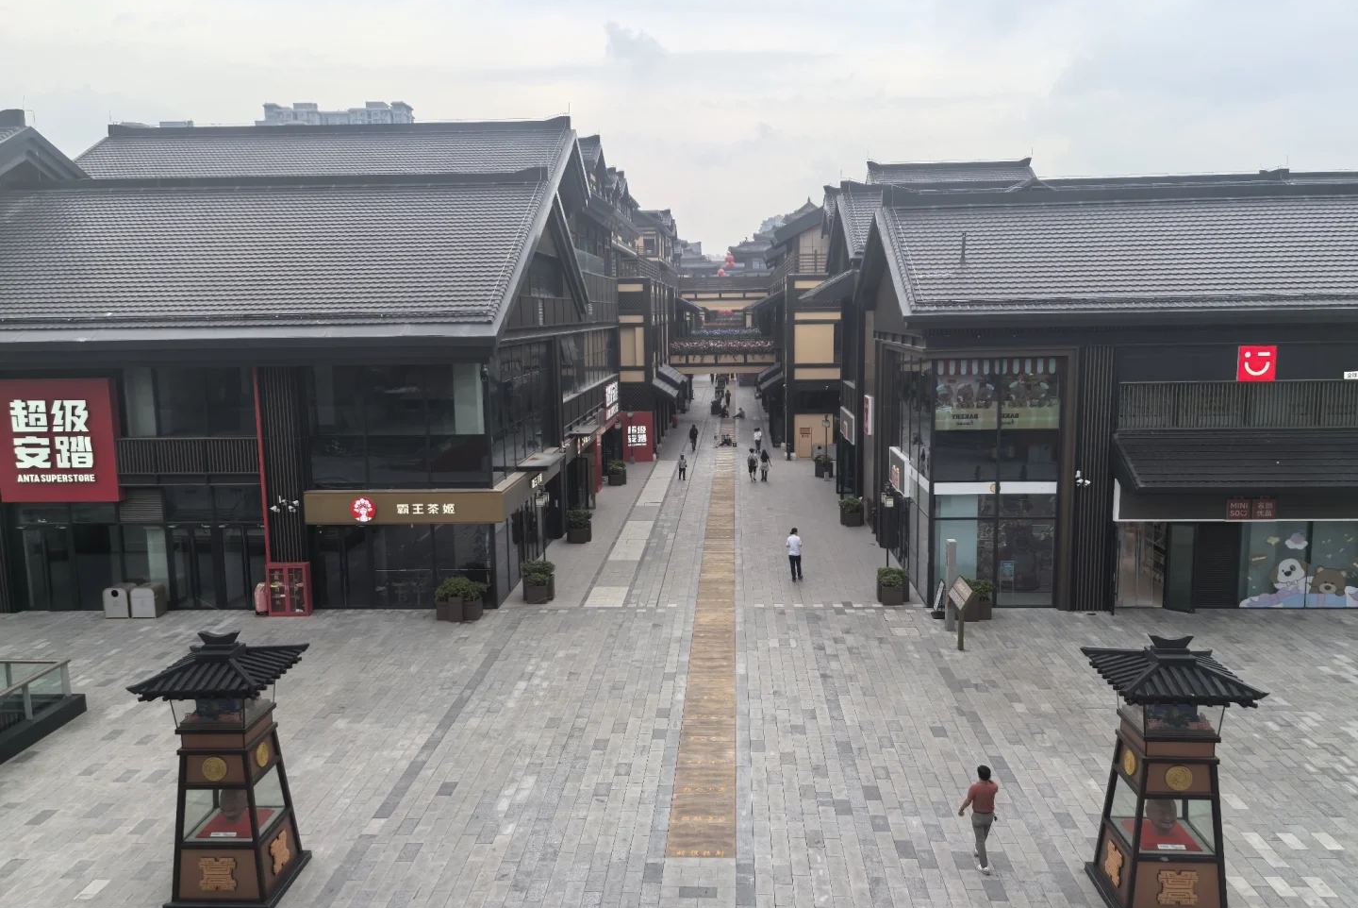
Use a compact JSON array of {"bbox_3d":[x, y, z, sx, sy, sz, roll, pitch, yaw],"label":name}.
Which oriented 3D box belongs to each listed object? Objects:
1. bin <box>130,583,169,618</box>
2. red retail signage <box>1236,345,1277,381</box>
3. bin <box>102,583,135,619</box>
[{"bbox_3d":[-16.350,4.523,32.759,0.760,0.960,0.720,0,8,3],"label":"bin"},{"bbox_3d":[16.704,-2.598,30.599,1.070,1.030,0.120,0,8,3],"label":"red retail signage"},{"bbox_3d":[-17.218,4.530,32.806,0.760,0.960,0.720,0,8,3],"label":"bin"}]

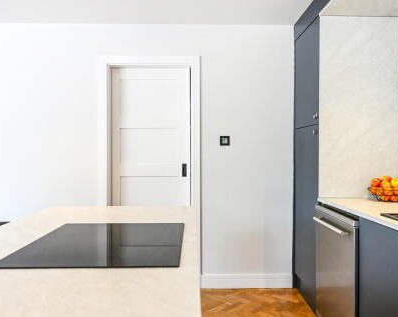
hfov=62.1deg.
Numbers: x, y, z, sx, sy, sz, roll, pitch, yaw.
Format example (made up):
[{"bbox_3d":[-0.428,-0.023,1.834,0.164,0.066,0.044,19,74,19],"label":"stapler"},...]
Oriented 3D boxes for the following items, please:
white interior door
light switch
[{"bbox_3d":[-0.444,0.171,3.045,0.740,1.987,0.040,0,1,-1],"label":"white interior door"},{"bbox_3d":[0.234,-0.157,2.966,0.089,0.089,0.013,0,1,-1],"label":"light switch"}]

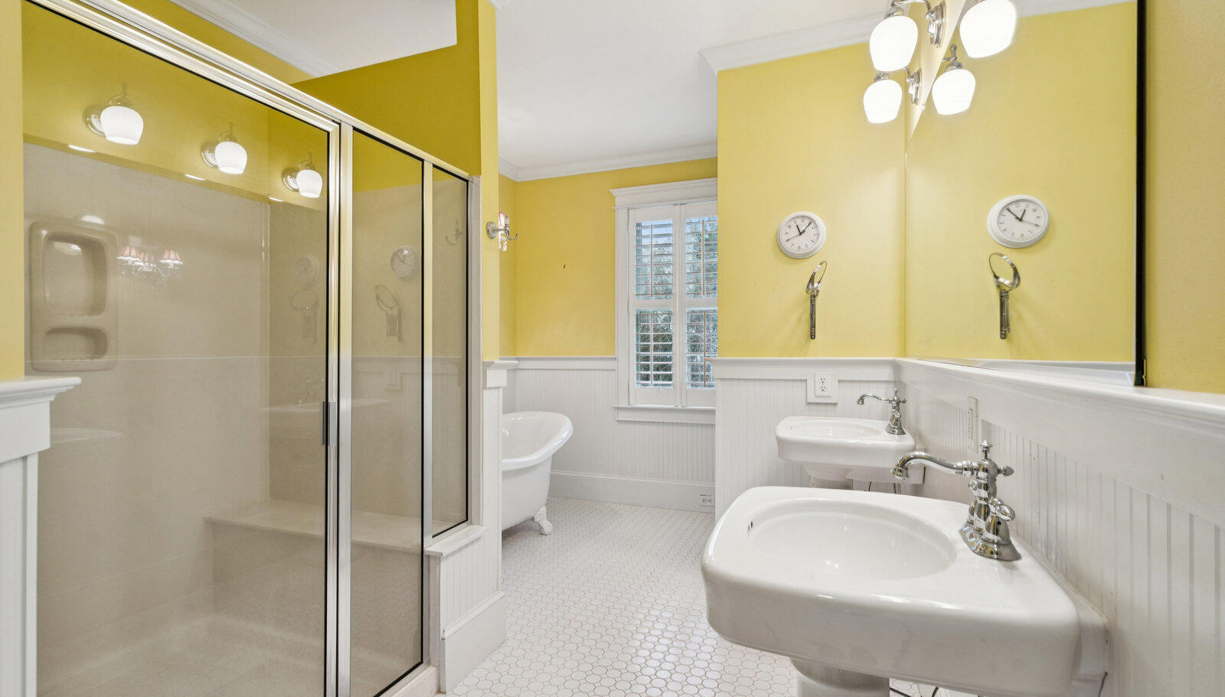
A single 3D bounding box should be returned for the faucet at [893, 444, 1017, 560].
[{"bbox_3d":[0.566,0.235,0.910,0.174,0.167,0.165,0,0,22],"label":"faucet"}]

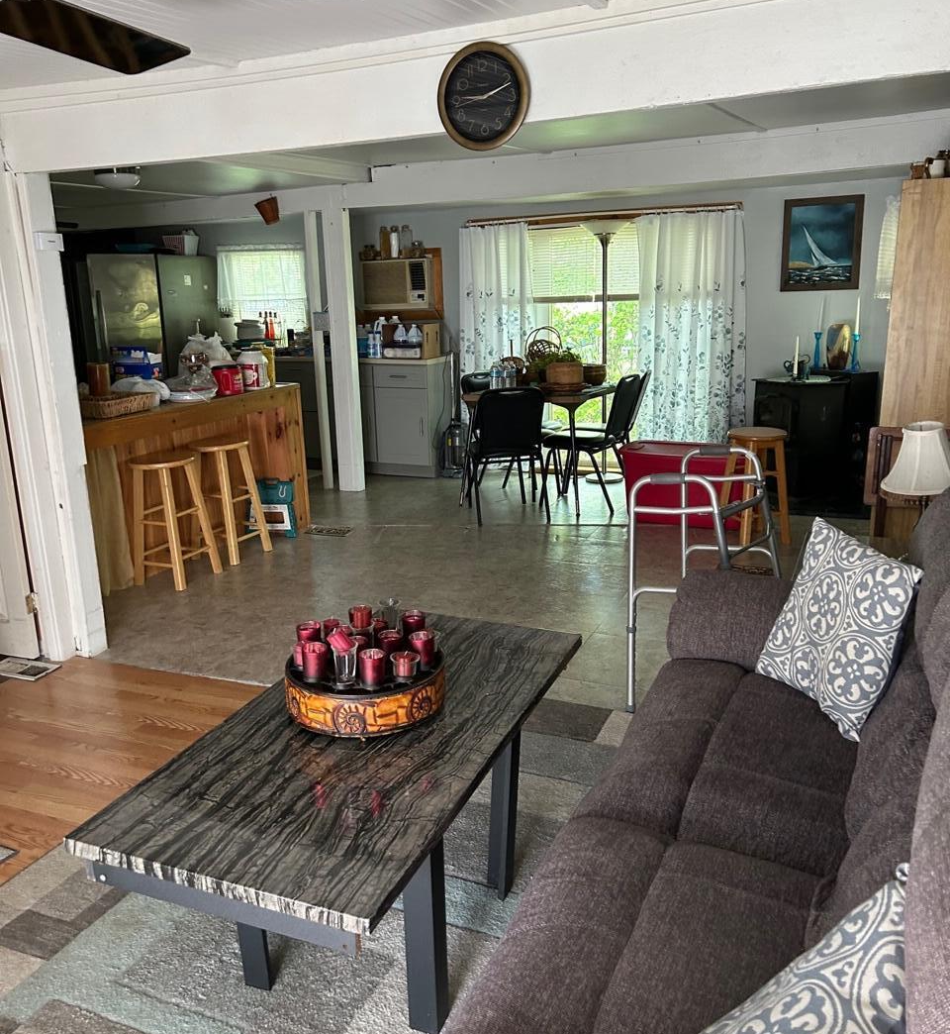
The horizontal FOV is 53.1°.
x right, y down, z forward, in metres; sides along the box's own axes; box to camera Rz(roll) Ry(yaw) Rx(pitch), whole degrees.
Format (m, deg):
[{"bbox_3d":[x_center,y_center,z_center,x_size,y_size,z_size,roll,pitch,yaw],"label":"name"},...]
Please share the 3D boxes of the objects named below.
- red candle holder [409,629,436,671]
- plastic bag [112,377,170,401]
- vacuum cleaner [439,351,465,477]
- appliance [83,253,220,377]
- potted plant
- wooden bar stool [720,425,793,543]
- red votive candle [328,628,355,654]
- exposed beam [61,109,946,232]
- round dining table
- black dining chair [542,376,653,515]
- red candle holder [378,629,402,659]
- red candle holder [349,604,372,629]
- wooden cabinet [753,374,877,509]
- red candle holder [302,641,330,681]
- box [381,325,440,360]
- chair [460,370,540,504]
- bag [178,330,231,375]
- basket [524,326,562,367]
[{"bbox_3d":[-0.134,0.339,2.421,0.060,0.080,0.060,-2,14,0],"label":"red candle holder"},{"bbox_3d":[-1.815,-0.667,5.093,0.210,0.130,0.260,5,16,27],"label":"plastic bag"},{"bbox_3d":[-0.143,-0.793,7.367,0.270,0.970,0.280,2,15,15],"label":"vacuum cleaner"},{"bbox_3d":[-2.786,-1.417,8.510,0.793,1.760,0.744,6,16,26],"label":"appliance"},{"bbox_3d":[0.602,-1.010,6.447,0.260,0.235,0.260,-2,14,0],"label":"potted plant"},{"bbox_3d":[1.583,-0.180,5.353,0.340,0.610,0.340,-1,14,2],"label":"wooden bar stool"},{"bbox_3d":[-0.313,0.291,2.230,0.041,0.050,0.041,-33,15,36],"label":"red votive candle"},{"bbox_3d":[-0.431,-2.172,6.235,6.900,0.250,0.140,5,16,27],"label":"exposed beam"},{"bbox_3d":[0.485,-0.511,6.509,0.930,0.755,0.930,6,16,28],"label":"round dining table"},{"bbox_3d":[0.810,-0.511,6.335,0.590,0.880,0.460,6,16,26],"label":"black dining chair"},{"bbox_3d":[-0.198,0.313,2.240,0.057,0.074,0.057,-2,14,0],"label":"red candle holder"},{"bbox_3d":[-0.297,0.258,2.460,0.056,0.060,0.056,-2,14,0],"label":"red candle holder"},{"bbox_3d":[2.168,-0.505,6.051,0.670,0.800,0.560,5,16,27],"label":"wooden cabinet"},{"bbox_3d":[-0.395,0.363,2.364,0.058,0.078,0.058,-2,14,0],"label":"red candle holder"},{"bbox_3d":[-0.511,-1.390,7.484,0.360,0.265,0.280,6,16,28],"label":"box"},{"bbox_3d":[0.231,-0.567,6.552,0.550,0.860,0.450,10,18,39],"label":"chair"},{"bbox_3d":[-1.587,-0.889,5.530,0.220,0.300,0.250,6,16,26],"label":"bag"},{"bbox_3d":[0.479,-1.127,6.723,0.260,0.400,0.220,-1,14,3],"label":"basket"}]

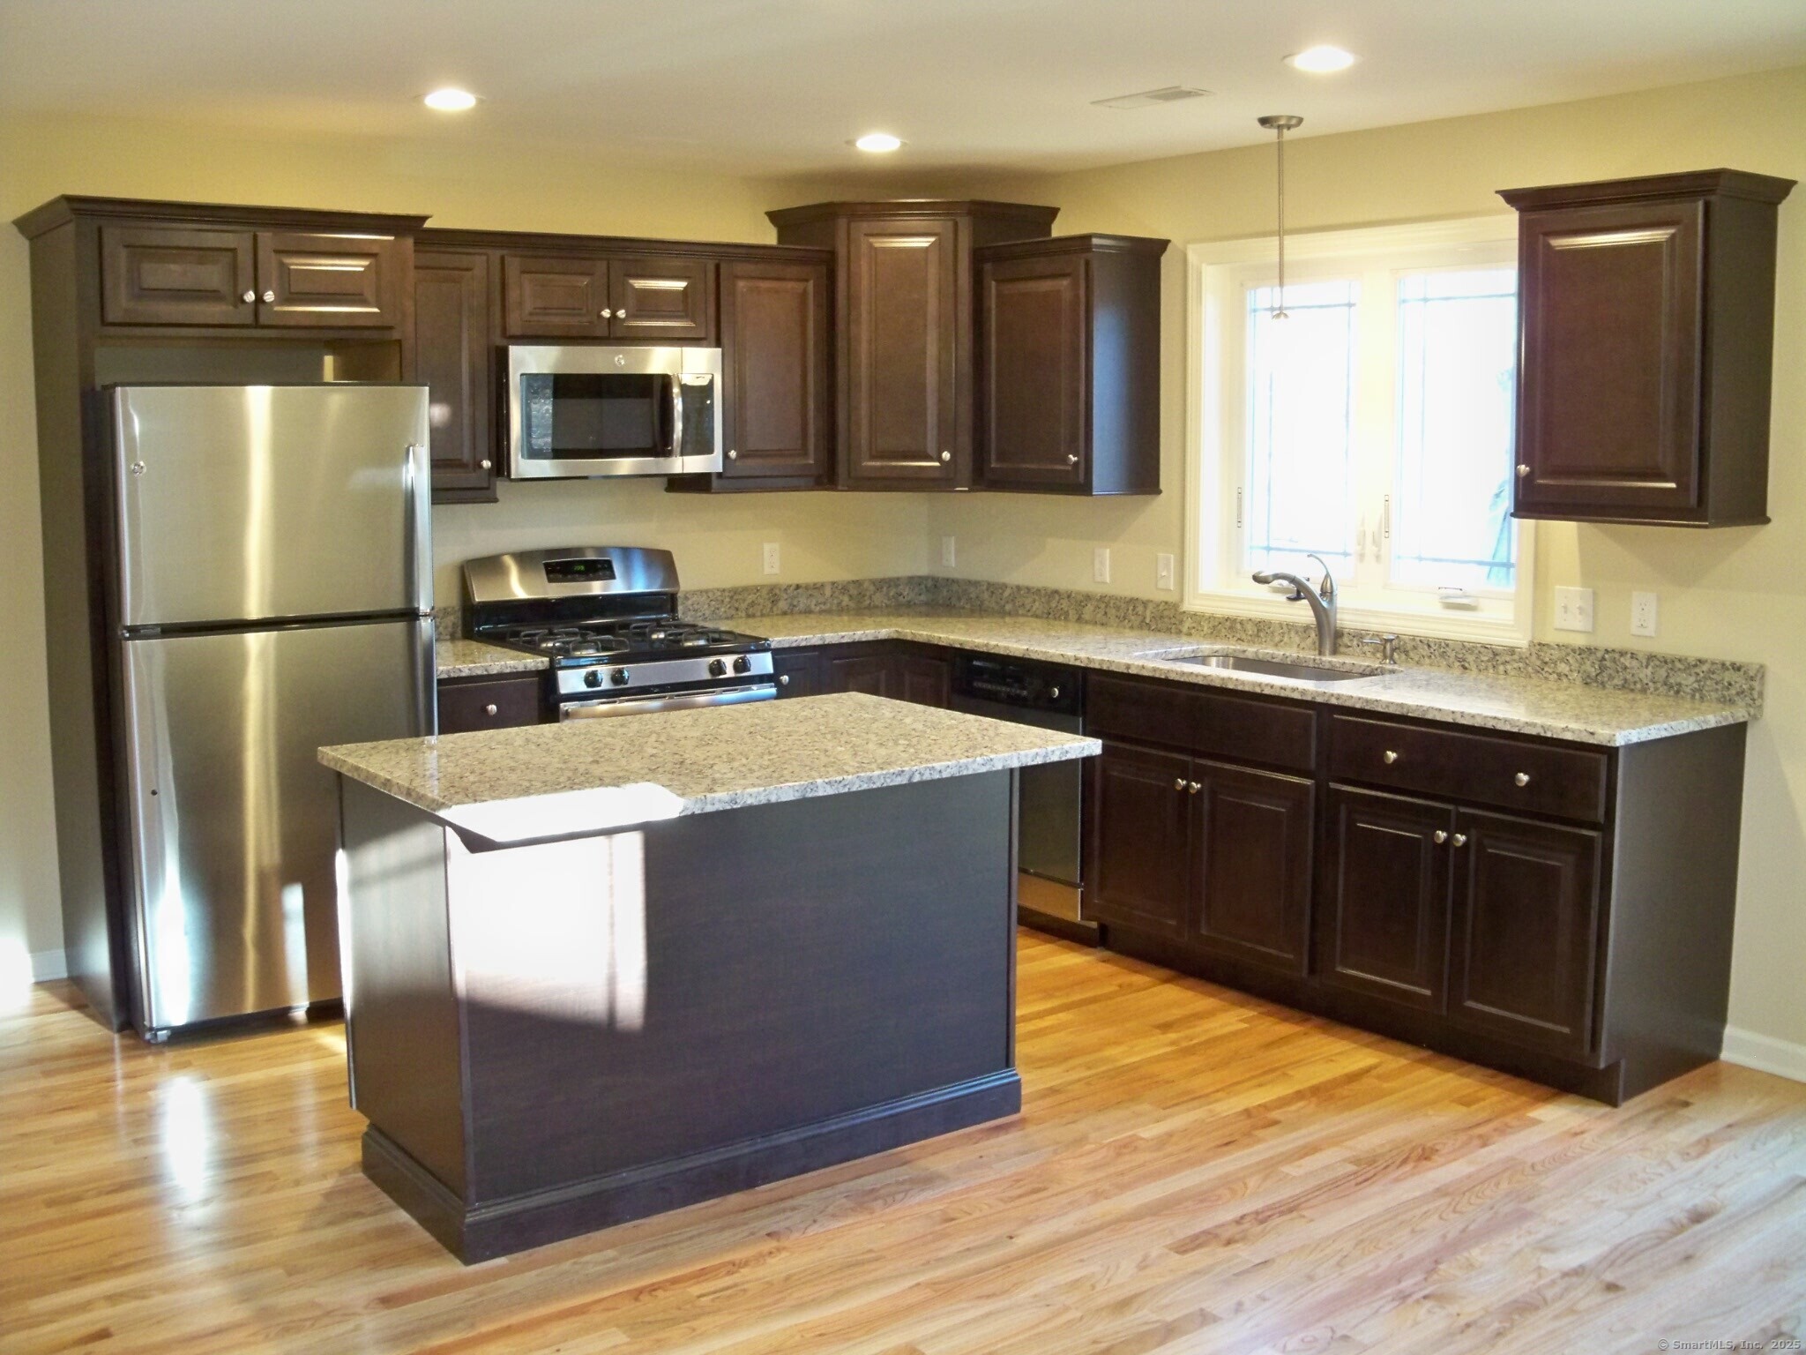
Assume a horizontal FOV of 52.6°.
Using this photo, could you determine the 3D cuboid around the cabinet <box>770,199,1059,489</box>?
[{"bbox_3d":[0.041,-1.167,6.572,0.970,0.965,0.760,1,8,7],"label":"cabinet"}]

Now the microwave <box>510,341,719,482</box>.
[{"bbox_3d":[-1.000,-0.854,5.902,0.757,0.410,0.400,-7,10,-37],"label":"microwave"}]

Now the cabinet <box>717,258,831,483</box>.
[{"bbox_3d":[-0.517,-1.030,6.227,0.488,0.750,0.322,-6,10,-37],"label":"cabinet"}]

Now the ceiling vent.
[{"bbox_3d":[0.651,-1.496,4.742,0.144,0.016,0.340,-6,10,-37],"label":"ceiling vent"}]

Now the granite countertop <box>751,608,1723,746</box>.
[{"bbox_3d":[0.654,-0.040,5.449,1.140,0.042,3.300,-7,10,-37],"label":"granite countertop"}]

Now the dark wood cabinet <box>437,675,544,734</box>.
[{"bbox_3d":[-1.366,0.393,5.576,0.359,0.882,0.630,-6,10,-37],"label":"dark wood cabinet"}]

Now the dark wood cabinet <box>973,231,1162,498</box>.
[{"bbox_3d":[0.538,-1.014,6.038,0.355,0.812,0.651,-6,10,-37],"label":"dark wood cabinet"}]

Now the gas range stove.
[{"bbox_3d":[-0.897,0.200,5.851,0.765,1.190,0.705,-6,10,-37],"label":"gas range stove"}]

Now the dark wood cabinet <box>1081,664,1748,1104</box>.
[{"bbox_3d":[1.308,0.466,5.003,0.630,0.882,1.770,-6,10,-37],"label":"dark wood cabinet"}]

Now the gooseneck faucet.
[{"bbox_3d":[1.136,-0.201,5.325,0.280,0.299,0.070,-4,9,-25],"label":"gooseneck faucet"}]

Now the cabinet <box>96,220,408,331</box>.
[{"bbox_3d":[-1.852,-1.077,5.023,0.854,0.305,0.589,-6,10,-37],"label":"cabinet"}]

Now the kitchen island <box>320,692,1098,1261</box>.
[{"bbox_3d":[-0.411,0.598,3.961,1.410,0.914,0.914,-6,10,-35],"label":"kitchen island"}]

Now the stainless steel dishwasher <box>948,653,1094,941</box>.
[{"bbox_3d":[0.597,0.341,6.005,0.630,0.865,0.605,-7,10,-37],"label":"stainless steel dishwasher"}]

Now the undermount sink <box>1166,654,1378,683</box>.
[{"bbox_3d":[1.062,0.077,5.337,0.430,0.200,0.770,-7,10,-37],"label":"undermount sink"}]

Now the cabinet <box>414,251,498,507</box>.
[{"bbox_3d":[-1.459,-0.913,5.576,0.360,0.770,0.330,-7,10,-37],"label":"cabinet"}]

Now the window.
[{"bbox_3d":[1.351,-0.730,5.430,0.110,1.170,1.290,-7,10,-37],"label":"window"}]

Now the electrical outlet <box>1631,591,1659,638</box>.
[{"bbox_3d":[1.913,-0.162,4.712,0.013,0.114,0.071,-7,10,-37],"label":"electrical outlet"}]

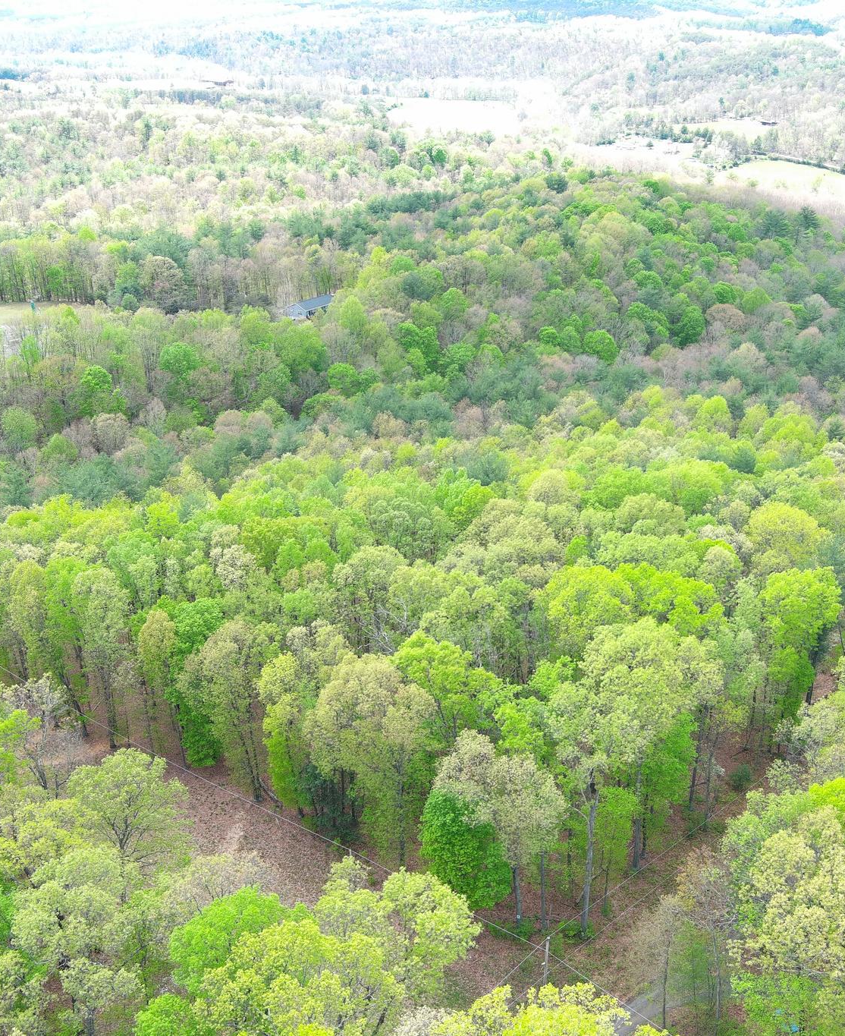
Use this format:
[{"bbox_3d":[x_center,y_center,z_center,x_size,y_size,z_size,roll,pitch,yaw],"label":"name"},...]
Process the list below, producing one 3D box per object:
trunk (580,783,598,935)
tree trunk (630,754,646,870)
[{"bbox_3d":[11.697,23.859,87.005,0.600,13.420,0.600,0,27,0],"label":"trunk"},{"bbox_3d":[16.285,22.048,93.521,0.580,10.850,0.580,0,27,0],"label":"tree trunk"}]

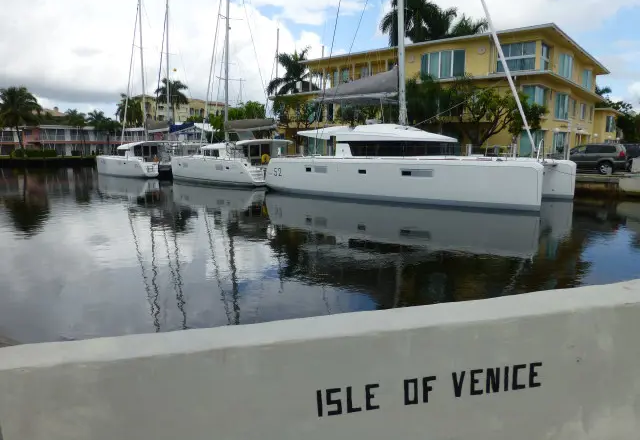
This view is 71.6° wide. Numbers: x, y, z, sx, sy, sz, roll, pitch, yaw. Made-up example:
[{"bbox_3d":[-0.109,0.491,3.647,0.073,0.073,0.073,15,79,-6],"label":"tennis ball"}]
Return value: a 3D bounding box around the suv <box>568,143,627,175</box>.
[{"bbox_3d":[16.318,-3.763,27.734,4.750,1.890,1.880,7,11,39],"label":"suv"}]

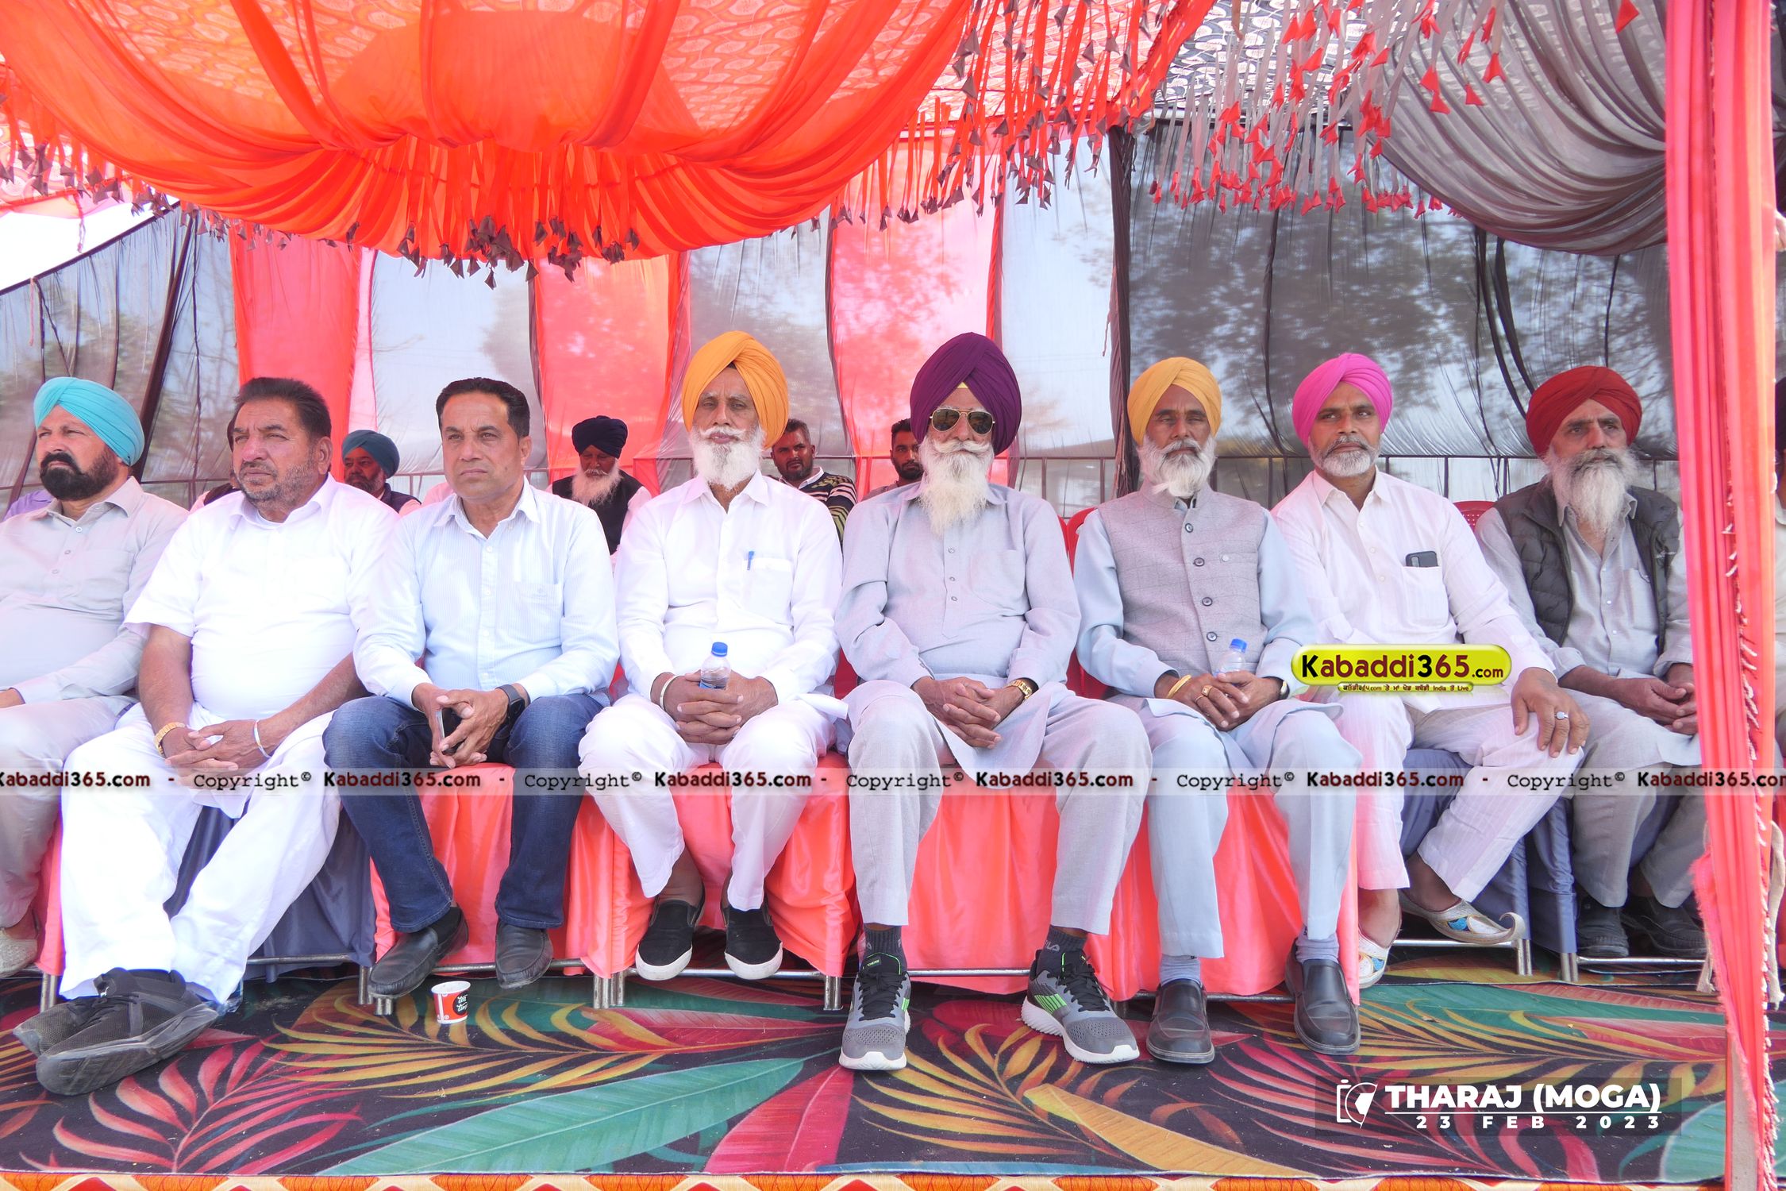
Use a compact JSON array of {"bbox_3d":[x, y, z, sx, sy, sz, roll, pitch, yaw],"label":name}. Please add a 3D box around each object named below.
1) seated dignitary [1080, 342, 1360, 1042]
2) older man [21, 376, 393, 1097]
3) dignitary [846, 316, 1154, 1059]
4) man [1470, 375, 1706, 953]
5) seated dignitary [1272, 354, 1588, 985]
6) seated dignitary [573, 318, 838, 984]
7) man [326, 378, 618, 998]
[{"bbox_3d":[0.600,0.140,2.280,0.480,1.250,0.700,0,0,0],"label":"seated dignitary"},{"bbox_3d":[-1.245,0.160,2.250,0.590,1.210,0.850,0,0,0],"label":"older man"},{"bbox_3d":[0.160,0.105,2.310,0.540,1.320,0.800,0,0,-2],"label":"dignitary"},{"bbox_3d":[1.585,0.105,2.640,0.510,1.280,0.720,0,0,3],"label":"man"},{"bbox_3d":[1.125,0.105,2.620,0.510,1.320,0.730,0,0,6],"label":"seated dignitary"},{"bbox_3d":[-0.335,0.065,2.360,0.490,1.240,0.700,0,0,-3],"label":"seated dignitary"},{"bbox_3d":[-0.785,0.140,2.330,0.510,1.160,0.680,0,0,-3],"label":"man"}]

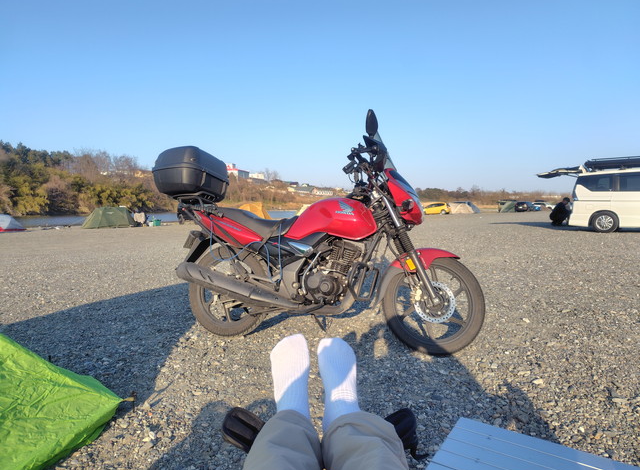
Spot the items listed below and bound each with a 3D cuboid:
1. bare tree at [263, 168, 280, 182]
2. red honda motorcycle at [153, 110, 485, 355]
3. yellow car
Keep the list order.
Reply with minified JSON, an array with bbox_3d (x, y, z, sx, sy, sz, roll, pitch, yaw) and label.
[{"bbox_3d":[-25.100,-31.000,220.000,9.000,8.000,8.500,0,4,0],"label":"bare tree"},{"bbox_3d":[-0.047,-0.034,2.901,2.220,1.430,0.780,1,4,16],"label":"red honda motorcycle"},{"bbox_3d":[14.200,-3.250,52.000,3.950,1.530,1.700,3,5,34],"label":"yellow car"}]

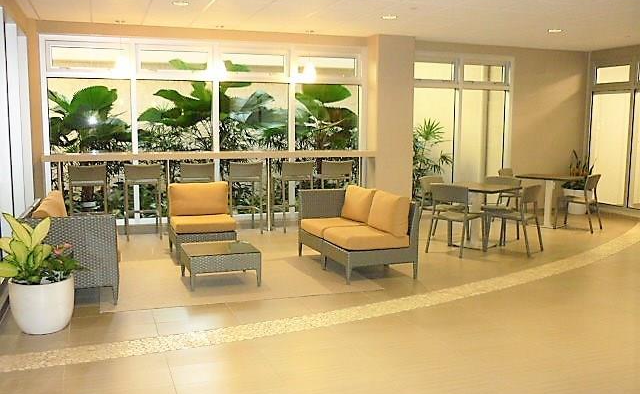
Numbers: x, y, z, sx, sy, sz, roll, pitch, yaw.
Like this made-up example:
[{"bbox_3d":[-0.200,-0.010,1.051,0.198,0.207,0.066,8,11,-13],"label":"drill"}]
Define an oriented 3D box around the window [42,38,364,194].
[{"bbox_3d":[-1.451,-0.912,8.610,4.420,2.470,0.140,-2,7,-17],"label":"window"}]

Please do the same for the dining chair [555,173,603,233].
[{"bbox_3d":[3.739,0.070,8.768,0.540,0.790,0.475,6,9,41],"label":"dining chair"}]

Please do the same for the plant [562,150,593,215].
[{"bbox_3d":[4.311,-0.232,10.195,0.490,1.070,0.490,-2,7,-19],"label":"plant"}]

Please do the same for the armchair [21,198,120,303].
[{"bbox_3d":[-2.207,0.420,5.546,0.740,0.820,1.360,-2,7,-17],"label":"armchair"}]

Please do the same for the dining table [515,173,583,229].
[{"bbox_3d":[3.384,0.073,9.003,0.760,0.725,0.760,6,9,40],"label":"dining table"}]

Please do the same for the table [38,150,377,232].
[{"bbox_3d":[-1.327,-0.050,8.250,4.364,1.085,0.420,-2,7,-19],"label":"table"}]

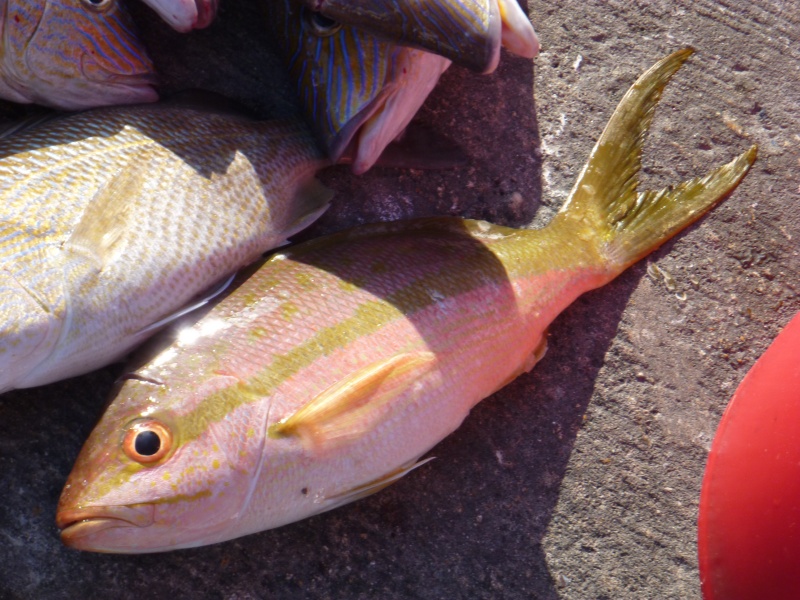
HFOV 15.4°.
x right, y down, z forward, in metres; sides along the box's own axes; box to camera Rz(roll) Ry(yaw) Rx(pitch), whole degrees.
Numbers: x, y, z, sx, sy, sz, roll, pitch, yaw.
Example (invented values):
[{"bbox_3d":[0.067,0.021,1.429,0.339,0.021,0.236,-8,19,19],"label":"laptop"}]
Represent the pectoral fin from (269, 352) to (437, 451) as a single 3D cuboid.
[{"bbox_3d":[-0.022,0.048,1.380,0.086,0.014,0.027,-24,74,-7],"label":"pectoral fin"}]

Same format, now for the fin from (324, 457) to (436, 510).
[{"bbox_3d":[-0.009,0.086,1.390,0.057,0.014,0.011,-21,85,-2],"label":"fin"}]

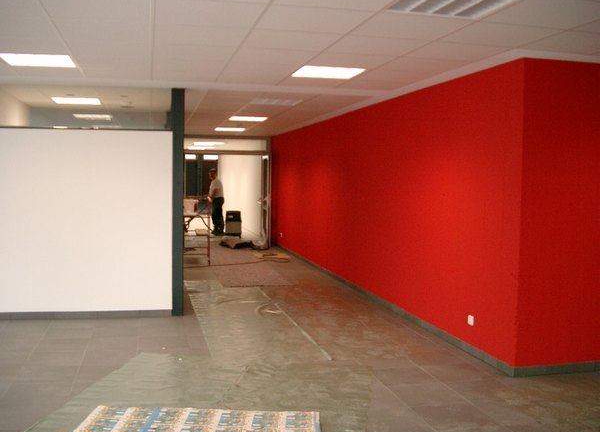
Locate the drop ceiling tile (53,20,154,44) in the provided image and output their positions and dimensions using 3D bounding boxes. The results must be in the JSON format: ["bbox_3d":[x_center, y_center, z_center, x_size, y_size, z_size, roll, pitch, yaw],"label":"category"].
[{"bbox_3d":[-1.304,-1.237,4.297,0.613,0.025,0.614,0,4,-13],"label":"drop ceiling tile"}]

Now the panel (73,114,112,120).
[{"bbox_3d":[-3.510,-1.704,10.952,0.594,0.050,0.601,0,4,-13],"label":"panel"}]

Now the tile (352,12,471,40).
[{"bbox_3d":[0.665,-1.162,3.918,0.608,0.025,0.608,0,4,-13],"label":"tile"}]

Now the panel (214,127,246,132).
[{"bbox_3d":[-1.475,-1.821,13.356,0.594,0.050,0.601,0,4,-13],"label":"panel"}]

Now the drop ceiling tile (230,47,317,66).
[{"bbox_3d":[-0.202,-1.247,4.963,0.608,0.025,0.608,0,4,-13],"label":"drop ceiling tile"}]

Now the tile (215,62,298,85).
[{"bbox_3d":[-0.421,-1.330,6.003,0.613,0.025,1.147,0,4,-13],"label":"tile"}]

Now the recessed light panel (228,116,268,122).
[{"bbox_3d":[-0.859,-1.610,10.426,0.600,0.060,0.600,0,4,-13],"label":"recessed light panel"}]

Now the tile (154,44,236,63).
[{"bbox_3d":[-0.808,-1.237,4.824,0.608,0.025,0.608,0,4,-13],"label":"tile"}]

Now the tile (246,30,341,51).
[{"bbox_3d":[-0.070,-1.204,4.370,0.608,0.025,0.608,0,4,-13],"label":"tile"}]

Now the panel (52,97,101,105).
[{"bbox_3d":[-2.819,-1.478,8.086,0.600,0.060,0.600,0,4,-13],"label":"panel"}]

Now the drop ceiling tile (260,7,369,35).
[{"bbox_3d":[0.070,-1.190,3.914,0.613,0.025,0.614,0,4,-13],"label":"drop ceiling tile"}]

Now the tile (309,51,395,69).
[{"bbox_3d":[0.383,-1.246,5.104,0.608,0.025,0.608,0,4,-13],"label":"tile"}]

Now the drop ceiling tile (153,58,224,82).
[{"bbox_3d":[-1.031,-1.331,5.869,0.613,0.025,1.166,0,4,-13],"label":"drop ceiling tile"}]

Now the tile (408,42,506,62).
[{"bbox_3d":[1.144,-1.228,4.808,0.613,0.025,0.614,0,4,-13],"label":"tile"}]

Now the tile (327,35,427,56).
[{"bbox_3d":[0.536,-1.230,4.665,0.613,0.025,0.614,0,4,-13],"label":"tile"}]

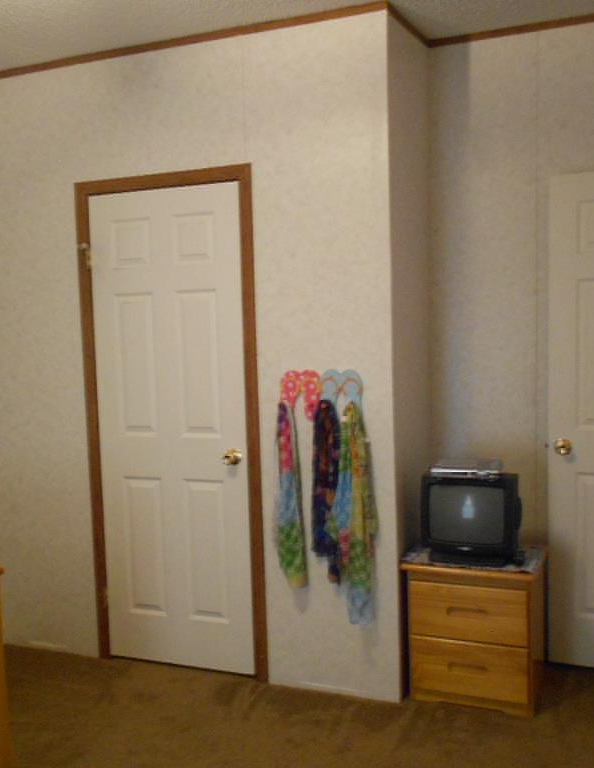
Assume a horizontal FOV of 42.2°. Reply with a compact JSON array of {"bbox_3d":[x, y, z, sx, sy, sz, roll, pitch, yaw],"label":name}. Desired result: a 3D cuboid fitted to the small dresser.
[{"bbox_3d":[0.708,0.934,3.057,0.508,0.538,0.404,0,5,22],"label":"small dresser"}]

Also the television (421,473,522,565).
[{"bbox_3d":[0.705,0.501,3.038,0.346,0.329,0.358,0,5,21],"label":"television"}]

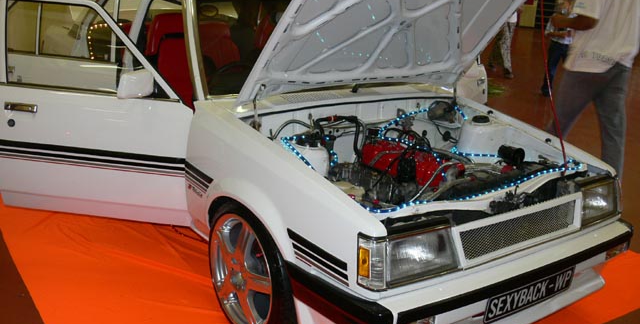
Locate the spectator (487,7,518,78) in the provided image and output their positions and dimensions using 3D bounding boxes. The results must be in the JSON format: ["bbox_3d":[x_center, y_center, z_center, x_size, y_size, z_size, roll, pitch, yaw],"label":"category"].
[{"bbox_3d":[2.962,-2.199,9.953,0.500,1.700,0.550,-8,21,-35],"label":"spectator"}]

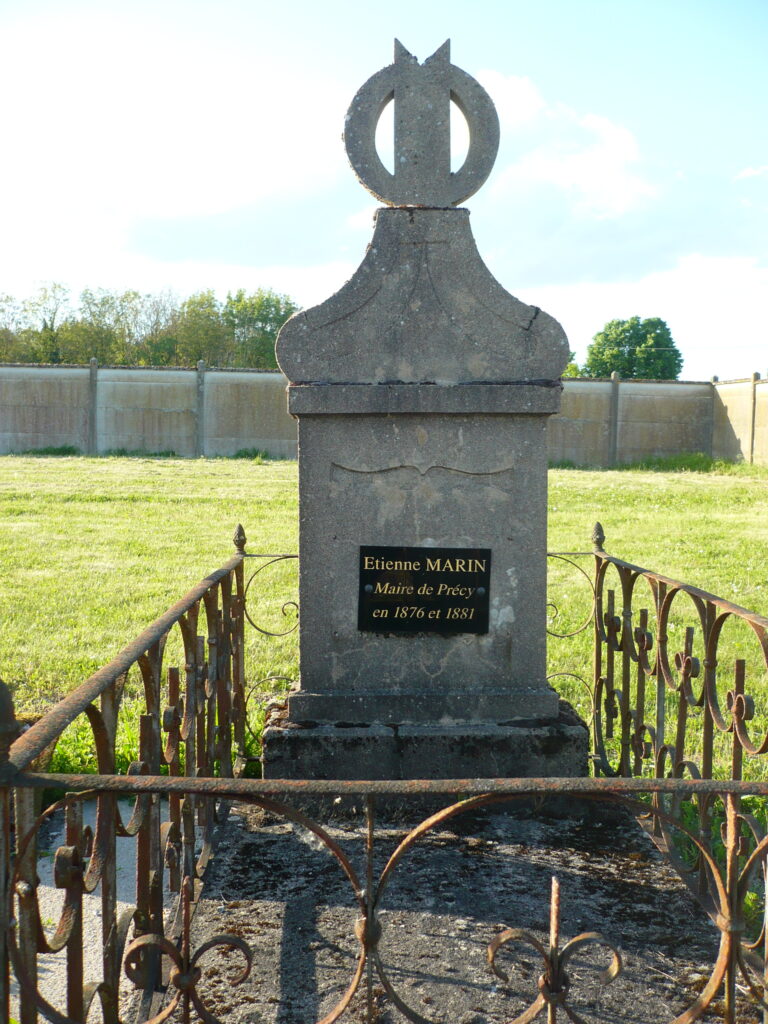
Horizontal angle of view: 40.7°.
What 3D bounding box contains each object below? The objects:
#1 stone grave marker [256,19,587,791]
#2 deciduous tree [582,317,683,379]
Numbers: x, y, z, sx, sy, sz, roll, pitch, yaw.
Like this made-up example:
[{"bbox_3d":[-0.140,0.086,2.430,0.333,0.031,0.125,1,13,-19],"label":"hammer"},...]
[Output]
[{"bbox_3d":[0.118,-0.255,3.118,0.934,2.240,0.370,0,3,-2],"label":"stone grave marker"},{"bbox_3d":[15.700,-7.300,65.000,6.300,9.900,6.300,2,3,13],"label":"deciduous tree"}]

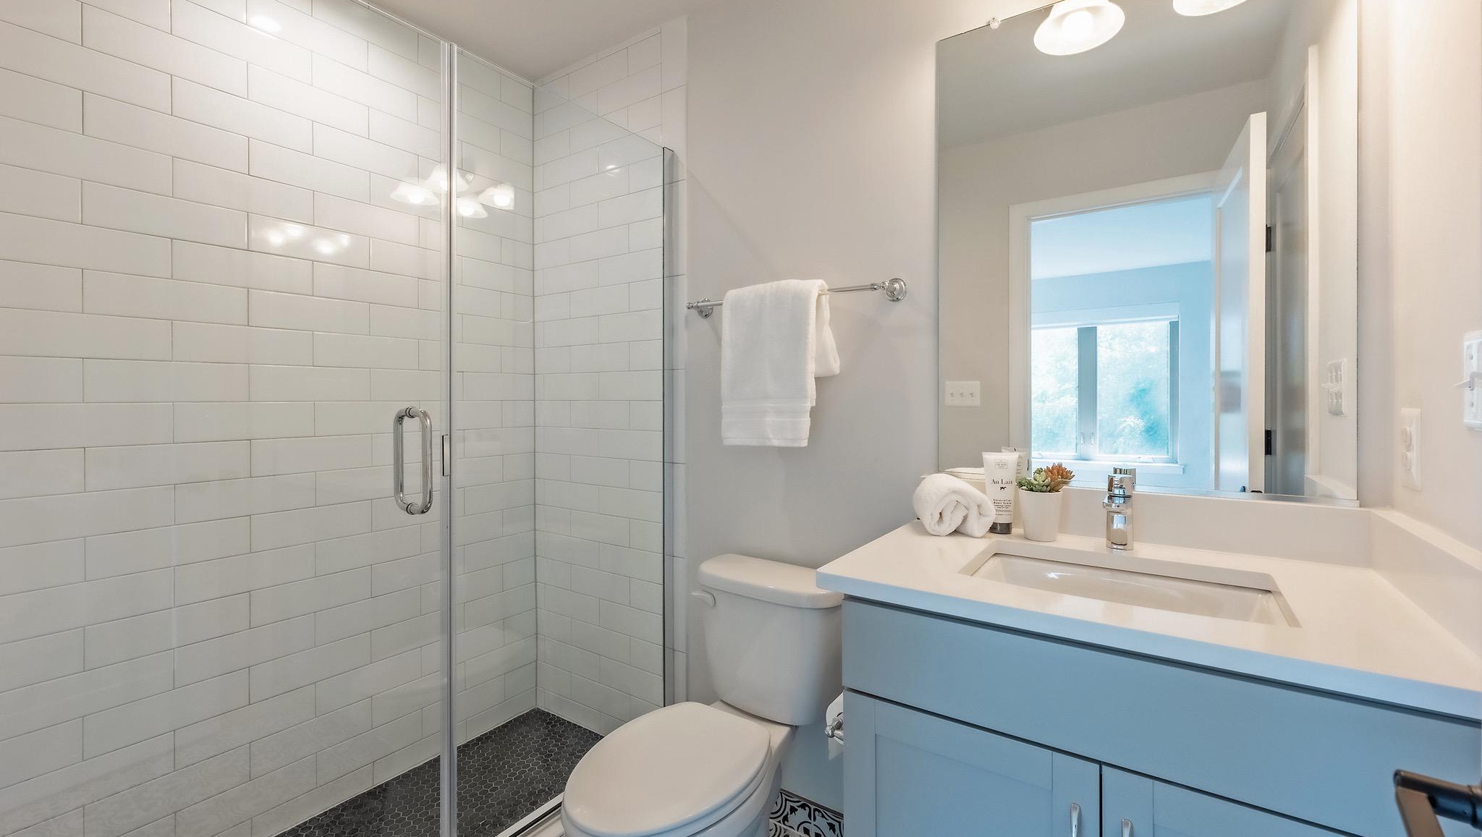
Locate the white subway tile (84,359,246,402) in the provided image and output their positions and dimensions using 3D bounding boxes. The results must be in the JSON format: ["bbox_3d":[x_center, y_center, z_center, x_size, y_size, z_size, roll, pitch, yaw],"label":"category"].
[{"bbox_3d":[-1.436,-0.091,1.456,0.009,0.102,0.300,1,1,37],"label":"white subway tile"}]

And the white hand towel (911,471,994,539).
[{"bbox_3d":[0.510,0.193,1.345,0.162,0.132,0.155,1,1,32],"label":"white hand towel"}]

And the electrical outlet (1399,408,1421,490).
[{"bbox_3d":[0.994,0.046,0.855,0.010,0.117,0.075,1,1,36],"label":"electrical outlet"}]

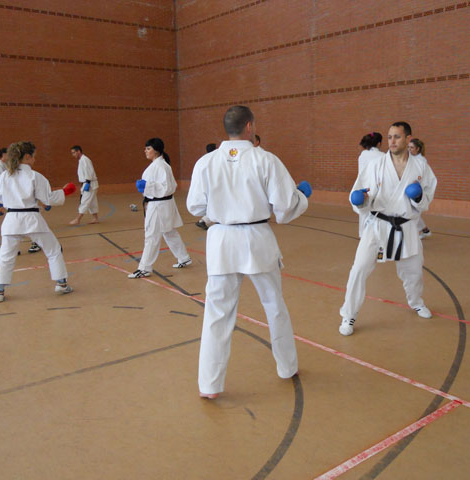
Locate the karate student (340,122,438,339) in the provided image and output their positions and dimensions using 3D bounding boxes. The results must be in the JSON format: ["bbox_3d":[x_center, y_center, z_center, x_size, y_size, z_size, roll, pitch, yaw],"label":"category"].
[{"bbox_3d":[1.279,-0.123,4.305,0.780,1.690,0.660,2,10,14],"label":"karate student"}]

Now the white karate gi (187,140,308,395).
[{"bbox_3d":[0.082,0.157,3.275,0.680,1.480,0.500,2,10,16],"label":"white karate gi"}]

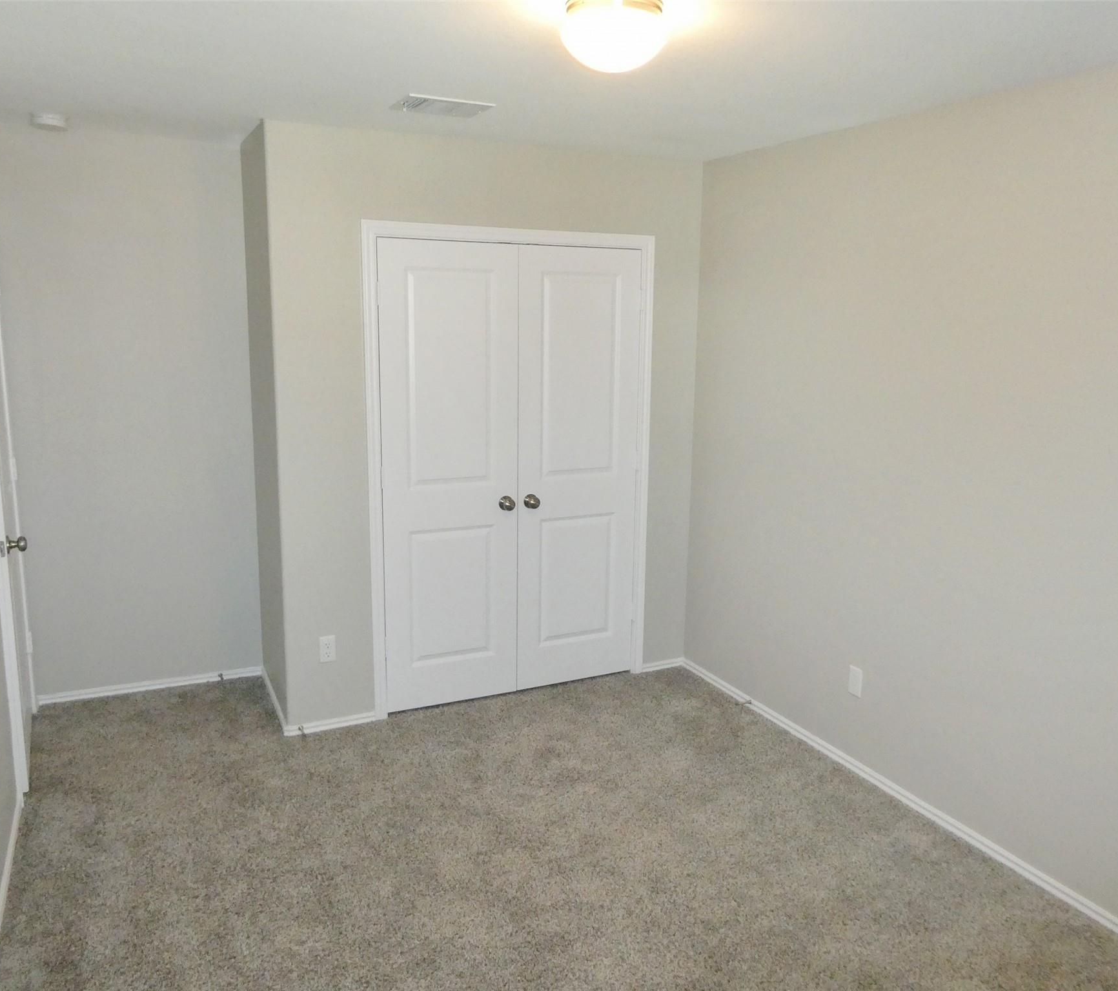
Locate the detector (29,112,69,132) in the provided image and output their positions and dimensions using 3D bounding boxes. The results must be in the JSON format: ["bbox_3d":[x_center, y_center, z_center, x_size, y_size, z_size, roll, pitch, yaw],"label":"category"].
[{"bbox_3d":[-1.967,-1.438,3.535,0.132,0.042,0.132,-4,12,-25],"label":"detector"}]

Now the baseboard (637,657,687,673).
[{"bbox_3d":[0.522,0.858,4.636,0.260,0.042,0.015,-4,12,-25],"label":"baseboard"}]

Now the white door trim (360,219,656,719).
[{"bbox_3d":[-0.182,-0.102,4.088,1.350,2.100,0.030,-4,12,-25],"label":"white door trim"}]

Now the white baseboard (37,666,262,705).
[{"bbox_3d":[-1.875,0.884,4.262,0.960,0.042,0.015,-4,12,-25],"label":"white baseboard"}]

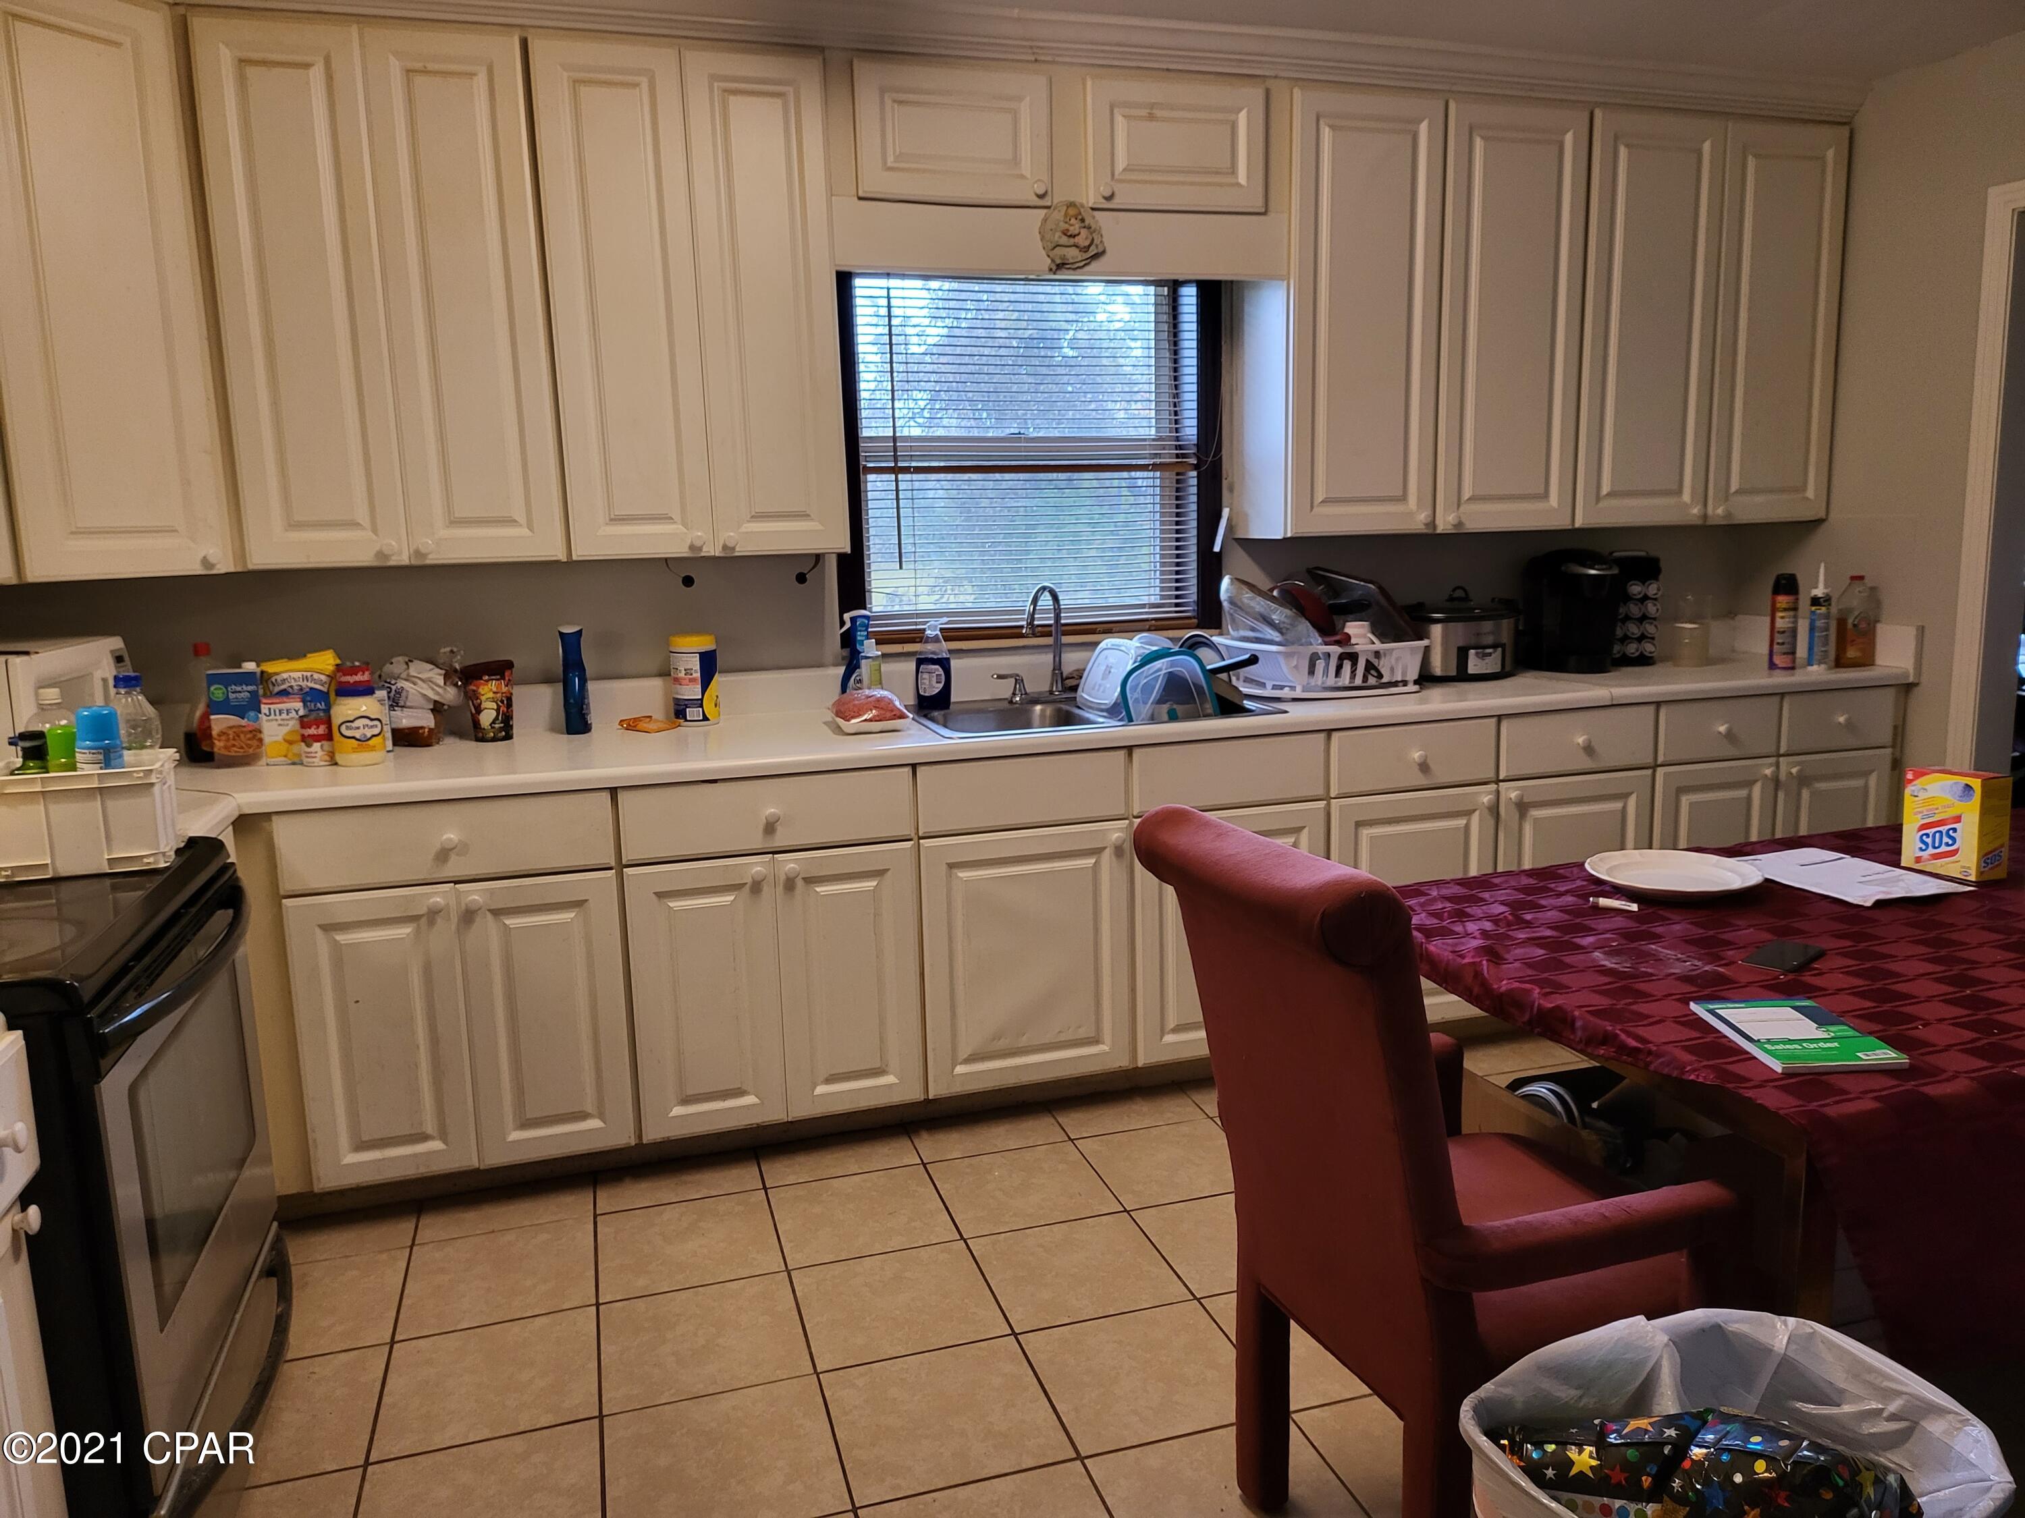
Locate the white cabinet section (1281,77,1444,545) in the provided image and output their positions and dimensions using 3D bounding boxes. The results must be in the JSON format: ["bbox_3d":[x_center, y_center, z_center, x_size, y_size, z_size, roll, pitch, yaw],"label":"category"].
[{"bbox_3d":[0.842,-1.114,3.629,0.418,1.055,0.290,-5,10,-17],"label":"white cabinet section"}]

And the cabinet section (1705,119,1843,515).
[{"bbox_3d":[2.062,-1.212,3.997,0.414,1.055,0.290,-5,10,-17],"label":"cabinet section"}]

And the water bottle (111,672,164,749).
[{"bbox_3d":[-1.377,-0.011,2.213,0.083,0.246,0.083,-5,10,-17],"label":"water bottle"}]

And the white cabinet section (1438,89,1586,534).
[{"bbox_3d":[1.248,-1.146,3.751,0.424,1.055,0.290,-5,10,-17],"label":"white cabinet section"}]

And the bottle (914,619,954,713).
[{"bbox_3d":[-0.202,-0.241,3.583,0.090,0.234,0.060,-1,10,2],"label":"bottle"}]

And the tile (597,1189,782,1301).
[{"bbox_3d":[-0.621,0.934,2.692,0.330,0.010,0.330,-5,10,-17],"label":"tile"}]

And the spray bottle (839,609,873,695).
[{"bbox_3d":[-0.387,-0.238,3.509,0.105,0.264,0.062,-5,10,-17],"label":"spray bottle"}]

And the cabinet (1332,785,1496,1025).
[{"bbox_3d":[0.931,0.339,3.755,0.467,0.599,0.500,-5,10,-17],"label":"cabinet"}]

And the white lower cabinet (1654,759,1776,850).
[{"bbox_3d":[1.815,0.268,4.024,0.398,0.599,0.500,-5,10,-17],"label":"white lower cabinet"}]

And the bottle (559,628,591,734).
[{"bbox_3d":[-0.977,-0.177,3.138,0.064,0.240,0.060,-5,10,-17],"label":"bottle"}]

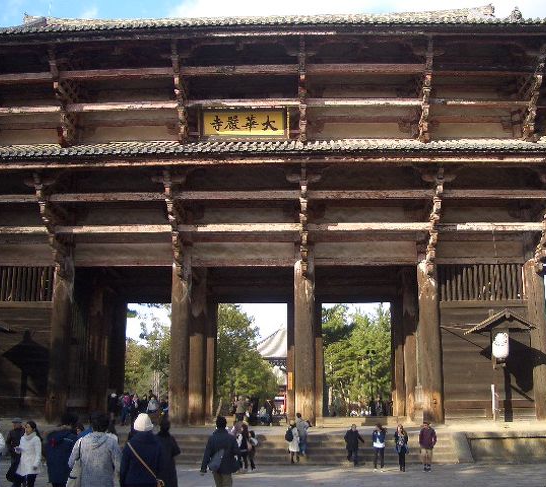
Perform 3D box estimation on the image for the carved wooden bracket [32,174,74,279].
[{"bbox_3d":[-10.435,-0.745,30.714,0.500,4.400,4.400,0,-14,2],"label":"carved wooden bracket"}]

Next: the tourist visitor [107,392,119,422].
[{"bbox_3d":[-8.917,9.139,36.500,0.500,1.630,0.360,0,-14,2],"label":"tourist visitor"}]

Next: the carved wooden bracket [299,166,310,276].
[{"bbox_3d":[1.471,-0.921,30.410,0.500,4.400,4.400,0,-14,2],"label":"carved wooden bracket"}]

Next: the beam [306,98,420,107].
[{"bbox_3d":[4.477,-6.975,32.503,5.750,0.340,0.320,0,-12,2],"label":"beam"}]

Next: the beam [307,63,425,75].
[{"bbox_3d":[4.421,-8.340,31.400,5.700,0.450,0.320,0,-14,2],"label":"beam"}]

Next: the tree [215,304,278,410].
[{"bbox_3d":[-3.161,10.569,62.000,7.000,10.500,6.500,0,-14,2],"label":"tree"}]

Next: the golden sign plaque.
[{"bbox_3d":[-1.397,-5.930,32.200,4.250,1.500,0.250,0,-8,2],"label":"golden sign plaque"}]

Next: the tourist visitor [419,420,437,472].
[{"bbox_3d":[5.332,6.993,22.600,0.600,1.680,0.360,-1,-14,5],"label":"tourist visitor"}]

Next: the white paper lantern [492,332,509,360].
[{"bbox_3d":[10.331,4.655,29.835,0.750,1.200,0.750,0,-14,2],"label":"white paper lantern"}]

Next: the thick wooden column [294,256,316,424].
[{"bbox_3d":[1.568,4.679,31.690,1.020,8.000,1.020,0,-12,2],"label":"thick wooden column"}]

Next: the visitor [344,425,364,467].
[{"bbox_3d":[3.101,7.686,25.000,0.660,1.600,0.420,-1,-12,3],"label":"visitor"}]

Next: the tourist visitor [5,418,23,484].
[{"bbox_3d":[-6.217,5.074,15.800,0.400,1.700,0.520,8,-16,-29],"label":"tourist visitor"}]

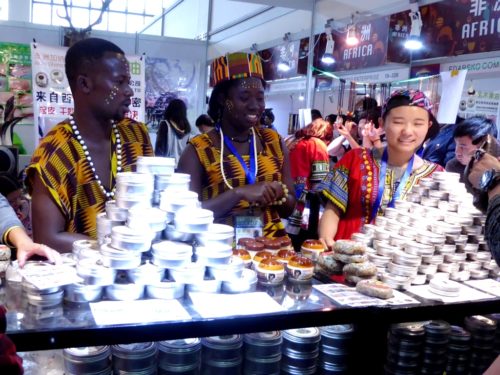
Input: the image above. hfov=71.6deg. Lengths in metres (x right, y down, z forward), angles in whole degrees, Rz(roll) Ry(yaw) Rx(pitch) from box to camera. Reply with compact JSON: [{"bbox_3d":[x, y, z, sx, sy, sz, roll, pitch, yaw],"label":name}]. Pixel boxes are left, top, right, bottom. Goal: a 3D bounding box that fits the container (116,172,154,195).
[{"bbox_3d":[-0.280,-0.012,0.851,0.090,0.039,0.090,3,8,0],"label":"container"}]

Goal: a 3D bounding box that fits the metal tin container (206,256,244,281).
[{"bbox_3d":[-0.059,0.194,0.841,0.090,0.039,0.090,3,8,0],"label":"metal tin container"}]

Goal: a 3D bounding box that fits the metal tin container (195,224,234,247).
[{"bbox_3d":[-0.083,0.115,0.831,0.090,0.039,0.090,3,8,0],"label":"metal tin container"}]

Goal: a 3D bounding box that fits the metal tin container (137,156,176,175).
[{"bbox_3d":[-0.230,-0.053,0.855,0.087,0.039,0.087,3,7,0],"label":"metal tin container"}]

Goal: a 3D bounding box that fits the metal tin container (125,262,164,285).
[{"bbox_3d":[-0.241,0.195,0.802,0.090,0.039,0.090,3,8,0],"label":"metal tin container"}]

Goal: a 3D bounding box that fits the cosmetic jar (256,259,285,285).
[{"bbox_3d":[0.059,0.217,0.926,0.074,0.060,0.074,3,8,0],"label":"cosmetic jar"}]

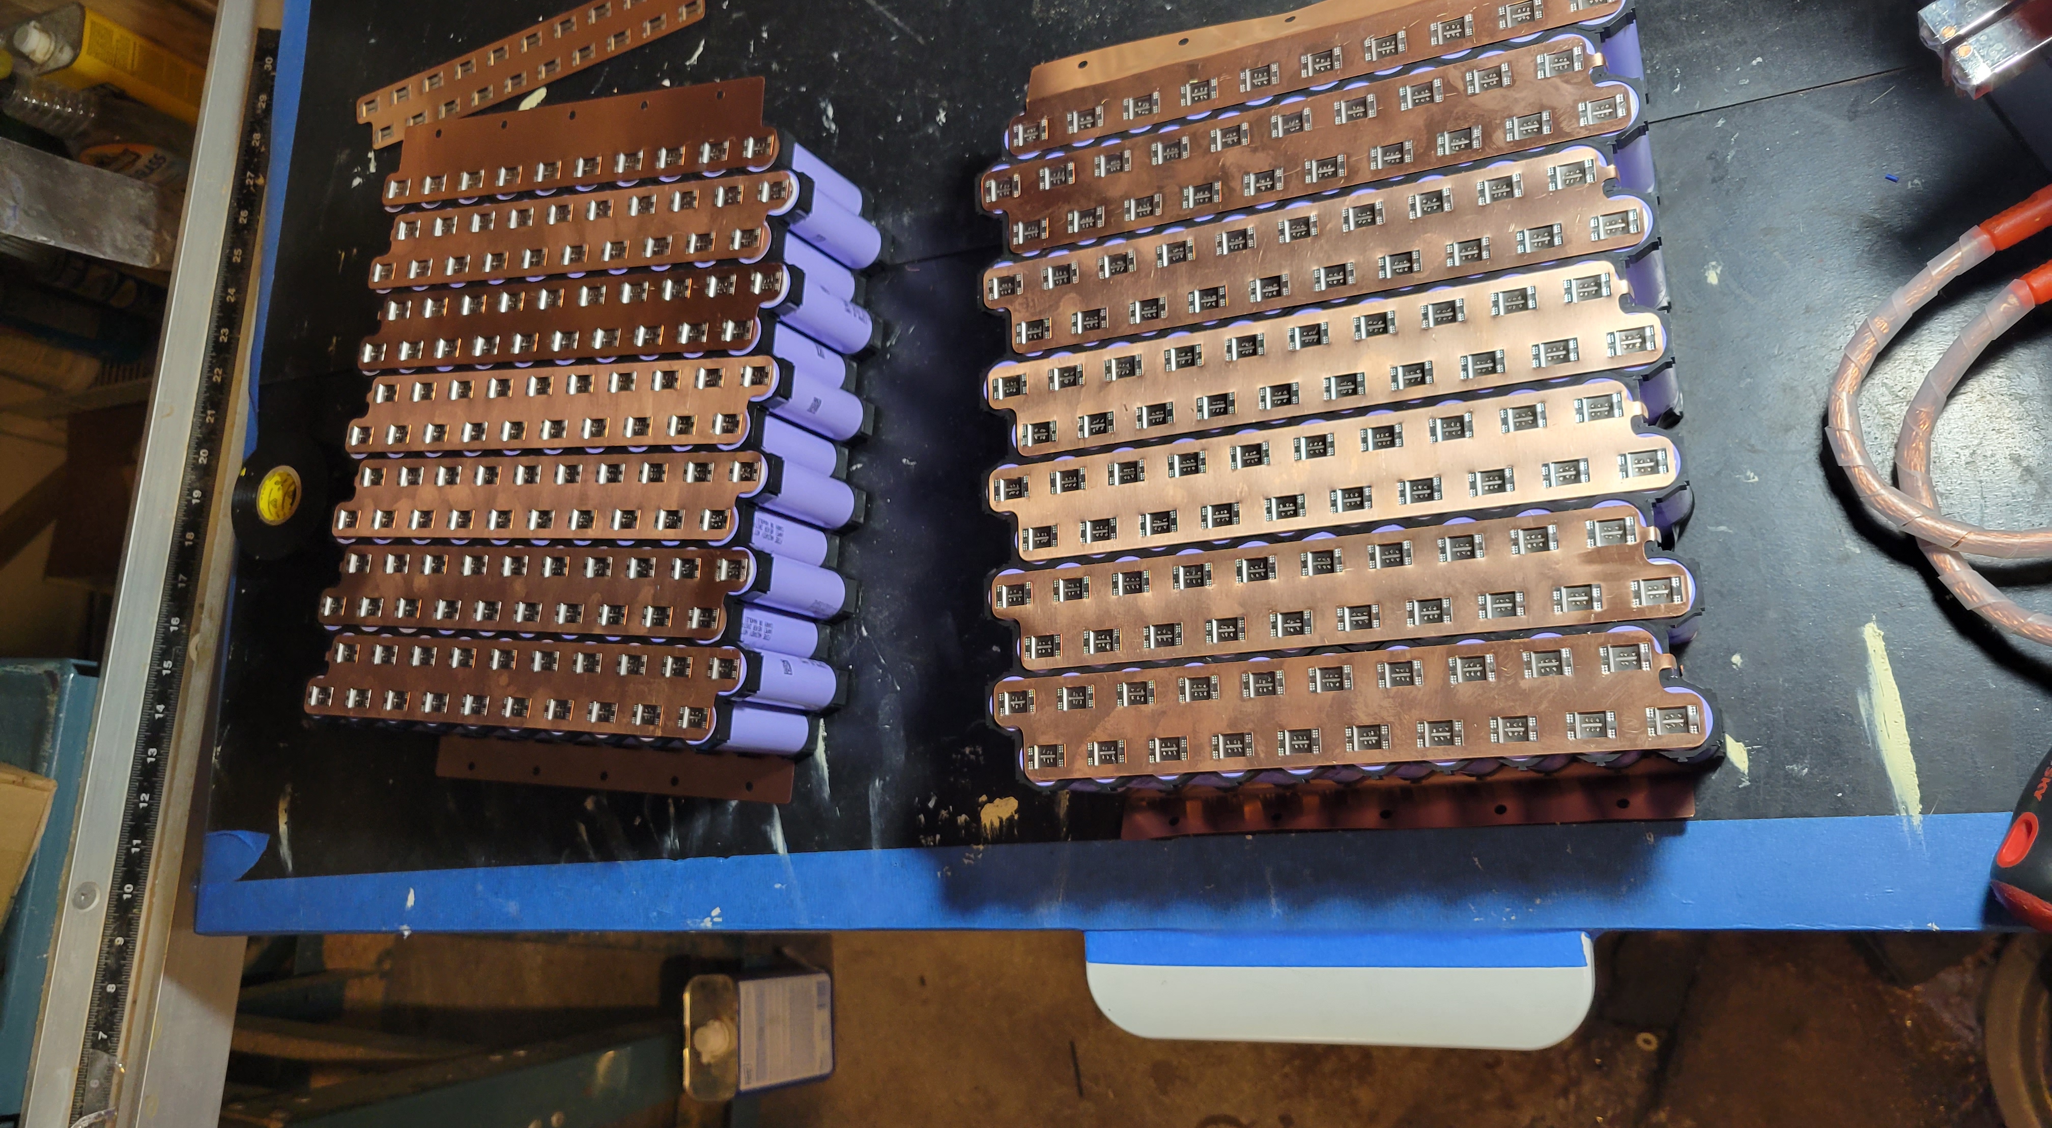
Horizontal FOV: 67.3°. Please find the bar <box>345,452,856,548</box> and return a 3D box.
[{"bbox_3d":[-0.206,-0.028,0.643,0.229,0.002,0.035,1,81,25],"label":"bar"}]

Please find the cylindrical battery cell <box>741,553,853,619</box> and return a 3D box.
[{"bbox_3d":[-0.099,0.009,0.635,0.021,0.070,0.021,1,81,25],"label":"cylindrical battery cell"}]

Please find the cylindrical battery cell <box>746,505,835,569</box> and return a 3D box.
[{"bbox_3d":[-0.107,-0.011,0.643,0.021,0.070,0.021,1,81,25],"label":"cylindrical battery cell"}]

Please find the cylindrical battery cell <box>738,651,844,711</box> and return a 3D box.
[{"bbox_3d":[-0.102,0.047,0.630,0.021,0.070,0.021,-5,78,24],"label":"cylindrical battery cell"}]

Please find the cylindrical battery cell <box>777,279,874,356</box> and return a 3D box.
[{"bbox_3d":[-0.087,-0.105,0.641,0.021,0.070,0.021,1,81,25],"label":"cylindrical battery cell"}]

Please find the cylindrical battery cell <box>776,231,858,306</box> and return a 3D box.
[{"bbox_3d":[-0.096,-0.124,0.648,0.021,0.070,0.021,1,81,25],"label":"cylindrical battery cell"}]

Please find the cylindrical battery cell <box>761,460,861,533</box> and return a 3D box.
[{"bbox_3d":[-0.093,-0.029,0.630,0.021,0.070,0.021,1,81,25],"label":"cylindrical battery cell"}]

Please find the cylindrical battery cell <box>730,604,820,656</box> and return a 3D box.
[{"bbox_3d":[-0.111,0.028,0.637,0.021,0.070,0.021,-5,78,24],"label":"cylindrical battery cell"}]

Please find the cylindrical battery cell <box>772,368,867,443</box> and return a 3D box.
[{"bbox_3d":[-0.092,-0.068,0.647,0.021,0.070,0.021,1,81,25],"label":"cylindrical battery cell"}]

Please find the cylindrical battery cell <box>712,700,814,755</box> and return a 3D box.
[{"bbox_3d":[-0.112,0.065,0.621,0.021,0.070,0.021,-5,79,24],"label":"cylindrical battery cell"}]

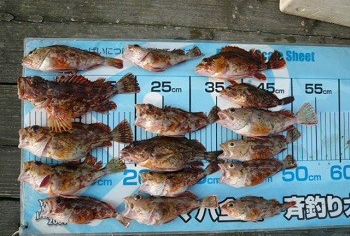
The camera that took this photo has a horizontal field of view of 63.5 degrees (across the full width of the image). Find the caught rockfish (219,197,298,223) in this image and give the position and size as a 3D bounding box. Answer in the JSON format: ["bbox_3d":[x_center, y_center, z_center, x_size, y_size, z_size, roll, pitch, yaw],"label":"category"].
[{"bbox_3d":[0.156,0.168,0.527,0.145,0.027,0.048,-3,89,-5],"label":"caught rockfish"}]

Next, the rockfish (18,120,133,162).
[{"bbox_3d":[-0.173,0.041,0.496,0.195,0.037,0.070,-4,89,-5],"label":"rockfish"}]

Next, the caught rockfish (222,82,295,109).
[{"bbox_3d":[0.155,-0.042,0.532,0.143,0.027,0.044,6,88,-5],"label":"caught rockfish"}]

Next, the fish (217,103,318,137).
[{"bbox_3d":[0.176,0.004,0.529,0.194,0.033,0.063,-1,88,-5],"label":"fish"}]

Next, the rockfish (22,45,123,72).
[{"bbox_3d":[-0.179,-0.104,0.502,0.176,0.031,0.049,0,88,-5],"label":"rockfish"}]

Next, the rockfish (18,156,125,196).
[{"bbox_3d":[-0.177,0.099,0.493,0.185,0.034,0.064,-6,88,-5],"label":"rockfish"}]

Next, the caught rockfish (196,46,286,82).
[{"bbox_3d":[0.123,-0.101,0.528,0.173,0.032,0.070,-6,89,-5],"label":"caught rockfish"}]

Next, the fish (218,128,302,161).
[{"bbox_3d":[0.160,0.053,0.529,0.160,0.029,0.050,-9,90,-5],"label":"fish"}]

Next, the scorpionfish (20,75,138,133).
[{"bbox_3d":[-0.164,-0.029,0.496,0.209,0.040,0.103,-4,88,-5],"label":"scorpionfish"}]

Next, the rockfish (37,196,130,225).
[{"bbox_3d":[-0.152,0.167,0.495,0.156,0.030,0.048,10,87,-5],"label":"rockfish"}]

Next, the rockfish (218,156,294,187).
[{"bbox_3d":[0.157,0.097,0.528,0.147,0.029,0.052,-8,89,-5],"label":"rockfish"}]

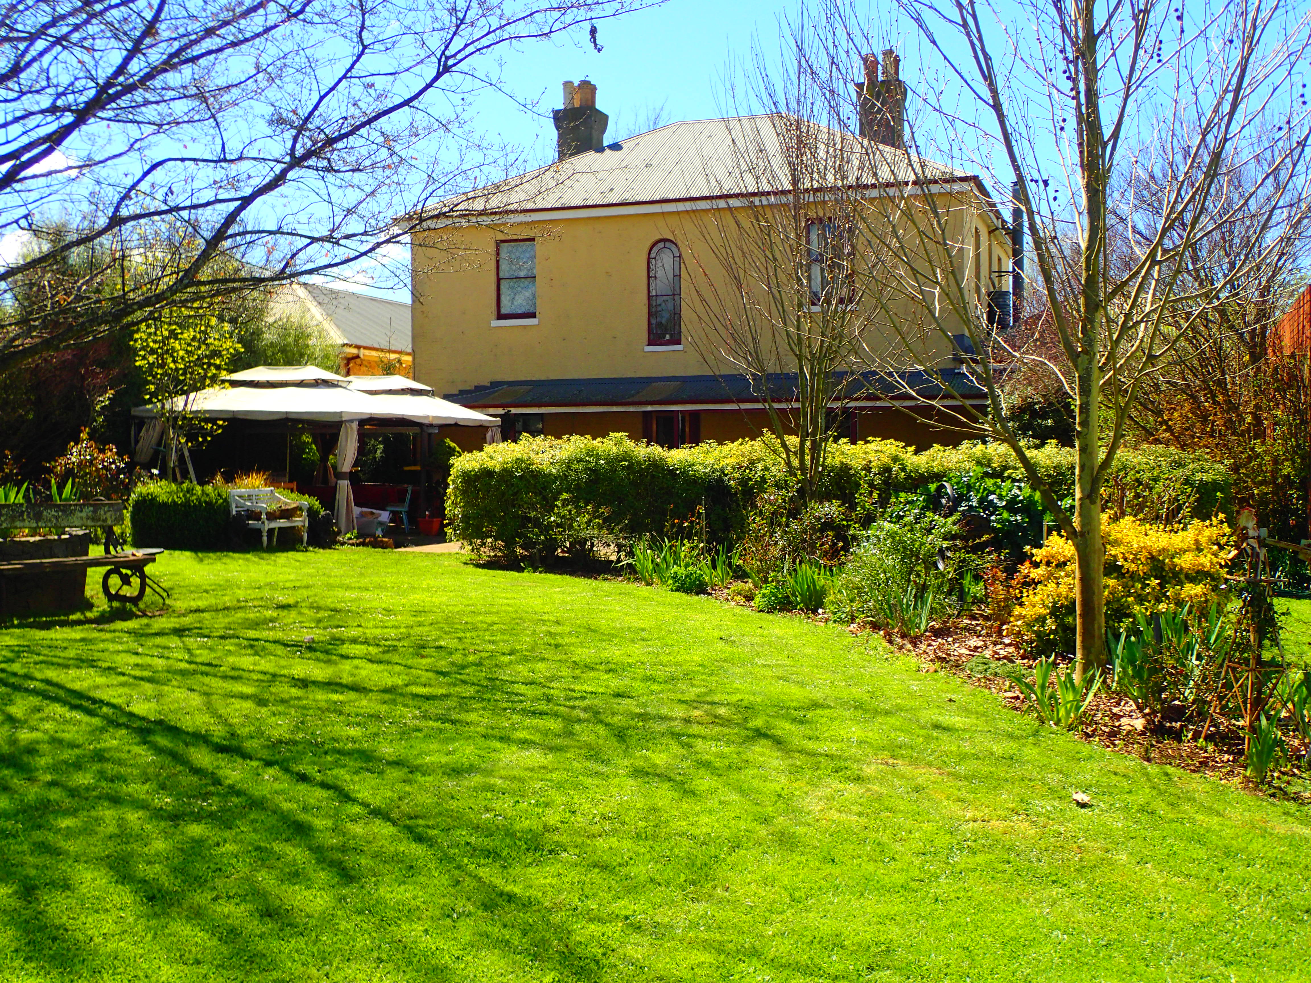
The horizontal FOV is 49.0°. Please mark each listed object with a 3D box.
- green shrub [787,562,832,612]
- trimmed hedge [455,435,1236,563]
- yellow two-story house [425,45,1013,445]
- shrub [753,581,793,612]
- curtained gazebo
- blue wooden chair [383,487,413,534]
[{"bbox_3d":[1.371,0.852,12.803,0.401,0.446,0.380,0,1,0],"label":"green shrub"},{"bbox_3d":[1.978,0.142,17.812,9.450,1.520,1.400,0,1,13],"label":"trimmed hedge"},{"bbox_3d":[1.689,-5.162,35.540,13.323,11.250,12.238,0,1,19],"label":"yellow two-story house"},{"bbox_3d":[1.053,0.939,12.811,0.346,0.277,0.340,0,1,0],"label":"shrub"},{"bbox_3d":[-5.955,-0.710,26.467,4.048,2.830,5.911,0,1,19],"label":"curtained gazebo"},{"bbox_3d":[-4.377,0.305,24.500,0.490,0.830,0.430,0,1,3],"label":"blue wooden chair"}]

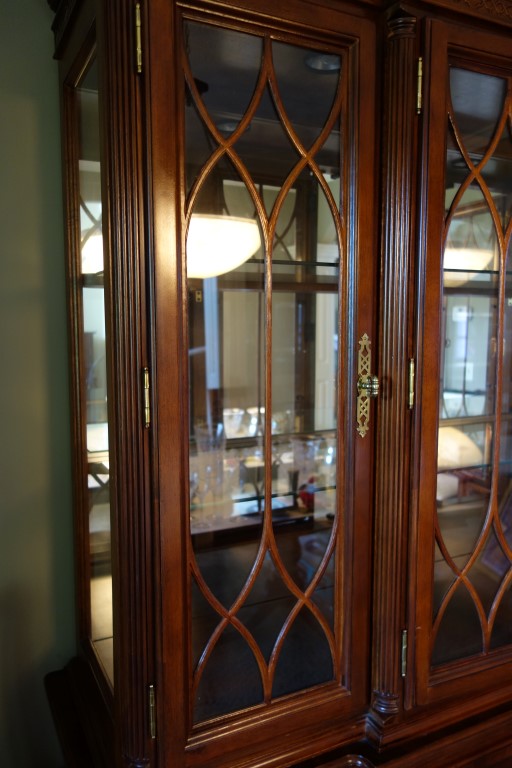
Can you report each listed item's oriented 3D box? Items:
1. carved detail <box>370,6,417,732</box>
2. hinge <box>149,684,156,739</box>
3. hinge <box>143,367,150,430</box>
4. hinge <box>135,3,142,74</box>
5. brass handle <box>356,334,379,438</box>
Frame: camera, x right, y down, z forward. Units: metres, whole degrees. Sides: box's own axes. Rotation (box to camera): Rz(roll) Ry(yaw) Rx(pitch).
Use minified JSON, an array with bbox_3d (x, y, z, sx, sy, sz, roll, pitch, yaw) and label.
[{"bbox_3d":[0.203,0.010,0.890,0.045,1.055,0.045,-3,7,-26],"label":"carved detail"},{"bbox_3d":[-0.138,0.439,0.798,0.008,0.077,0.008,-3,7,-26],"label":"hinge"},{"bbox_3d":[-0.138,0.017,0.753,0.008,0.077,0.008,-3,7,-26],"label":"hinge"},{"bbox_3d":[-0.138,-0.409,0.708,0.008,0.077,0.008,-3,7,-26],"label":"hinge"},{"bbox_3d":[0.170,0.004,0.891,0.030,0.157,0.027,-3,7,-26],"label":"brass handle"}]

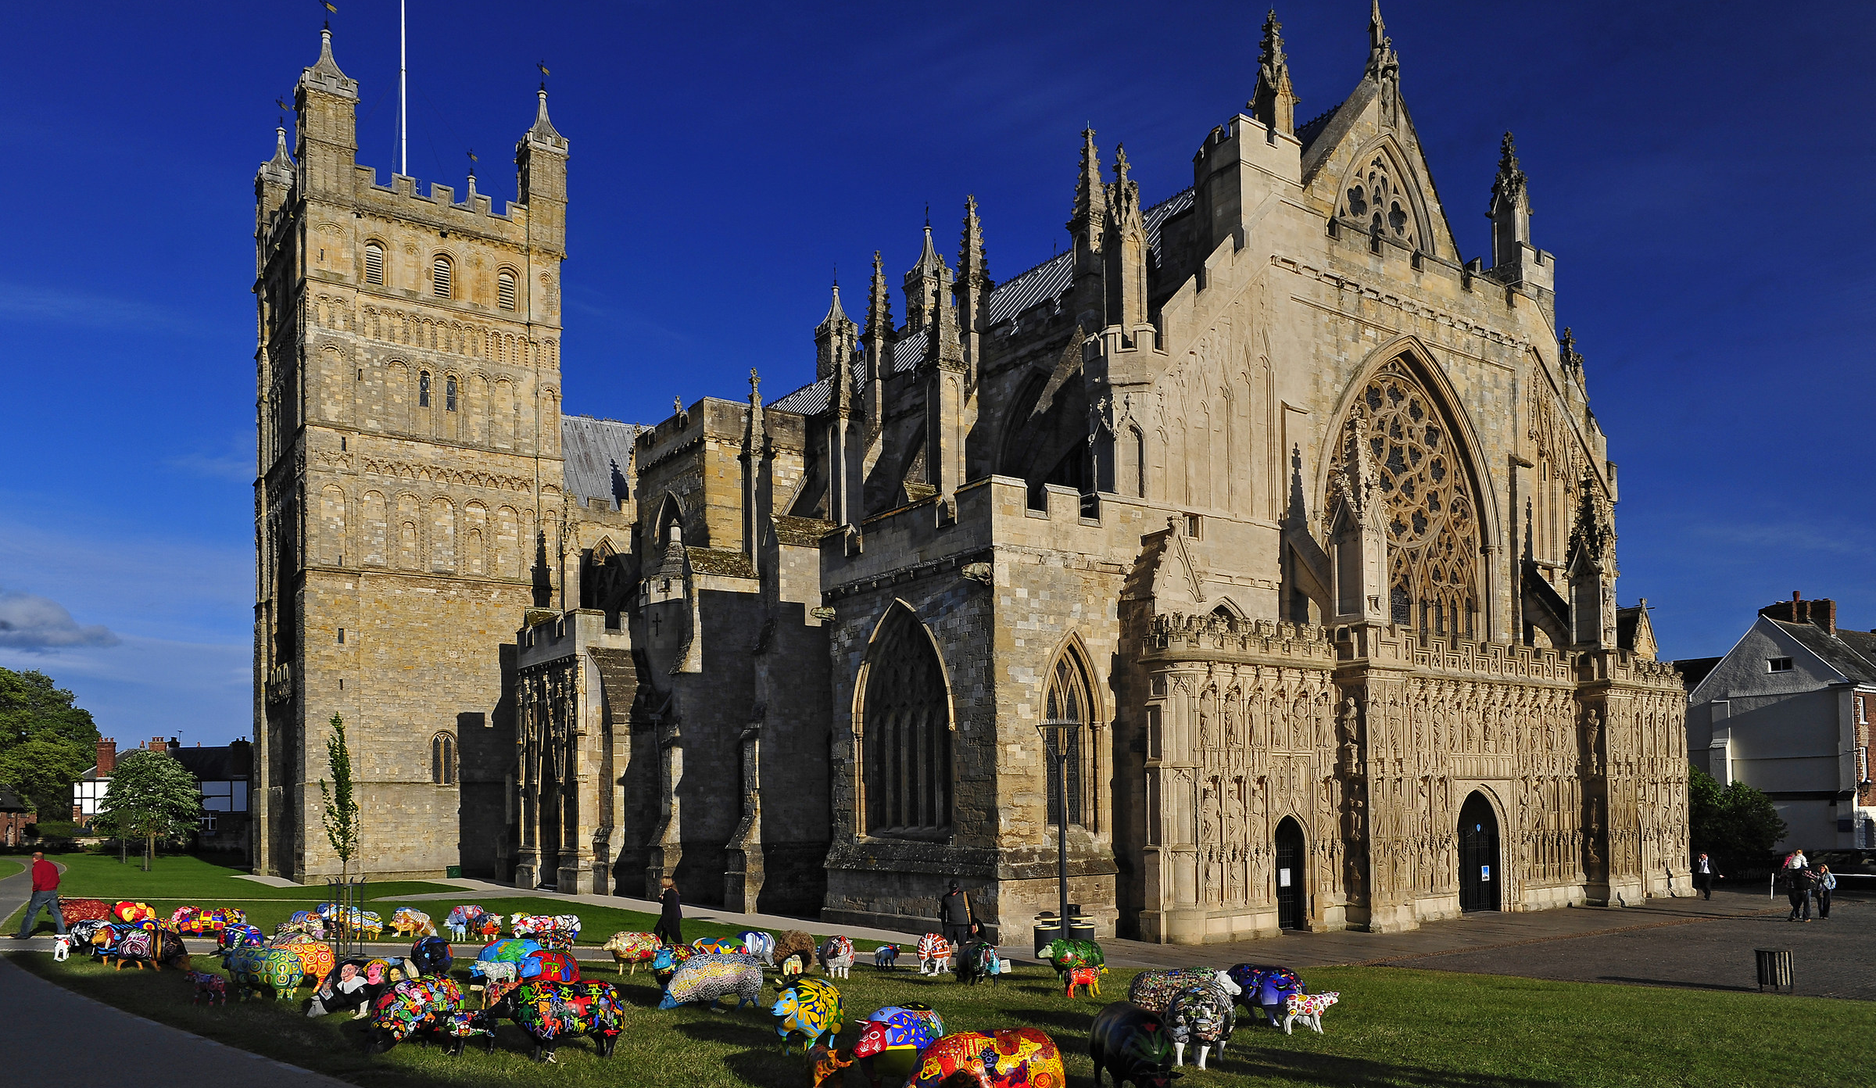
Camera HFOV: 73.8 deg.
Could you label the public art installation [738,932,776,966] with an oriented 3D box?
[{"bbox_3d":[-3.184,7.082,21.800,0.980,0.620,0.460,5,-9,-38],"label":"public art installation"}]

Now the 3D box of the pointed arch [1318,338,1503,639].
[{"bbox_3d":[16.277,-1.695,42.500,9.800,10.600,1.100,6,-11,-33],"label":"pointed arch"}]

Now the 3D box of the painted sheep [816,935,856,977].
[{"bbox_3d":[-1.818,7.362,22.300,0.550,0.780,1.100,2,-9,-13],"label":"painted sheep"}]

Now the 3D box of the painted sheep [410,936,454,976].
[{"bbox_3d":[-8.430,6.891,20.800,0.580,0.750,1.100,3,-10,-20],"label":"painted sheep"}]

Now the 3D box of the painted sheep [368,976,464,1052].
[{"bbox_3d":[-4.837,4.374,11.600,0.460,0.630,1.020,-5,-9,36],"label":"painted sheep"}]

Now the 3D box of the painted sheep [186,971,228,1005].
[{"bbox_3d":[-9.131,5.552,15.600,0.500,0.410,0.180,2,-7,-17],"label":"painted sheep"}]

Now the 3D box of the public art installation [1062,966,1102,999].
[{"bbox_3d":[2.143,6.301,18.000,0.640,0.480,0.220,2,-12,-17],"label":"public art installation"}]

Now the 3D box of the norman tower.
[{"bbox_3d":[-29.518,-4.431,70.500,12.032,43.204,12.032,5,-9,-36],"label":"norman tower"}]

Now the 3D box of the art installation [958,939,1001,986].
[{"bbox_3d":[0.714,7.019,21.000,0.480,0.750,1.080,3,-12,-19],"label":"art installation"}]

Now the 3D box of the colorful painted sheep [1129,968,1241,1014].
[{"bbox_3d":[2.495,4.632,12.700,1.150,0.710,0.460,-1,-7,11],"label":"colorful painted sheep"}]

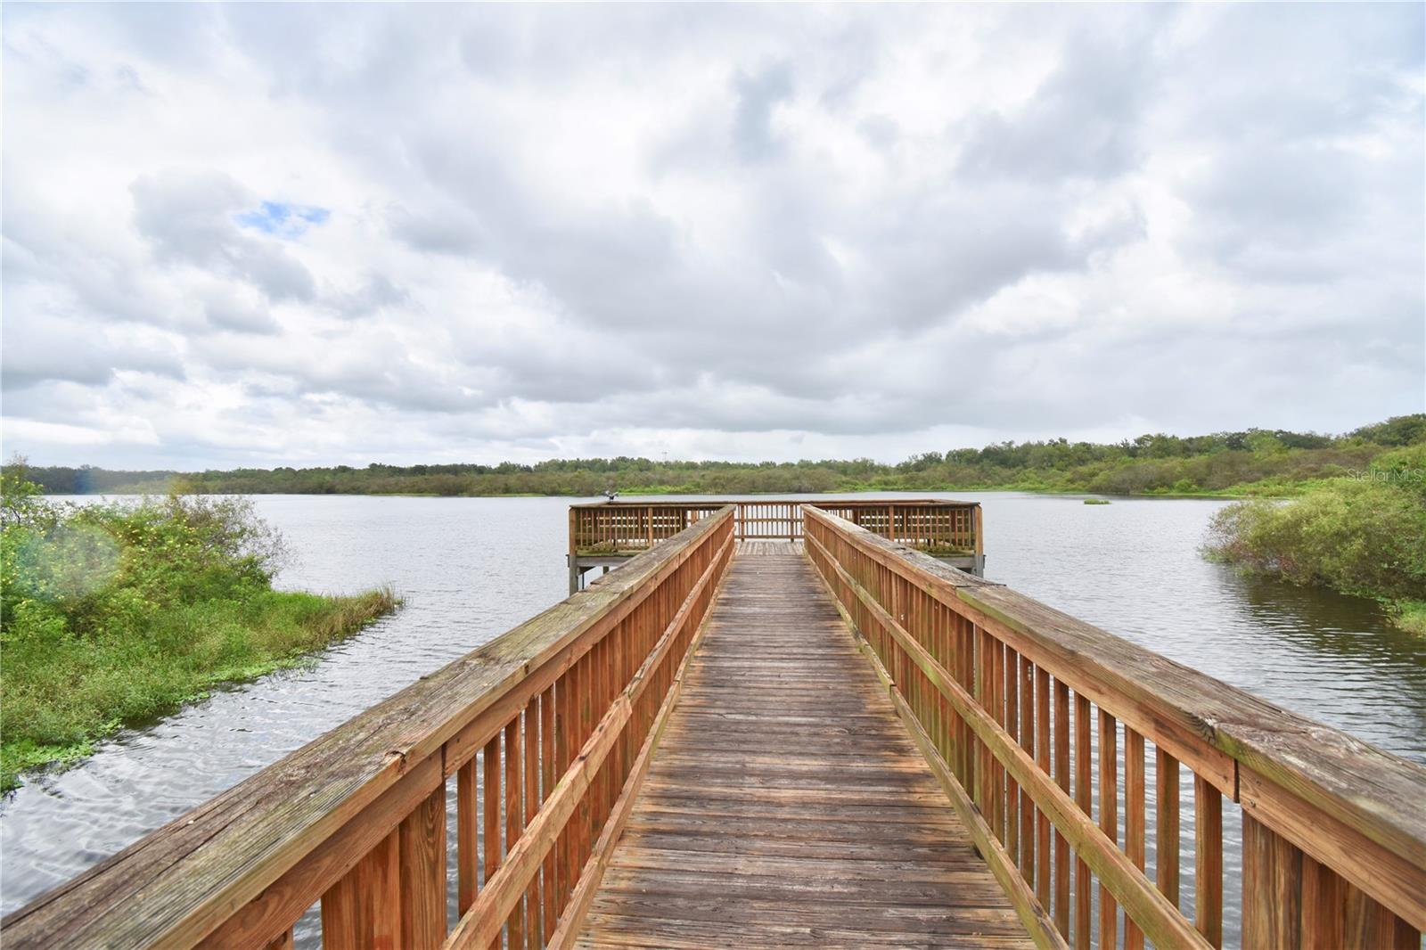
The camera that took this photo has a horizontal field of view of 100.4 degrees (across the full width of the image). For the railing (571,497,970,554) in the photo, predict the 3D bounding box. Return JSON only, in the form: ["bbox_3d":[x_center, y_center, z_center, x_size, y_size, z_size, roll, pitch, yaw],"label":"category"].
[{"bbox_3d":[1.327,1.210,14.190,8.780,1.080,2.890,-1,-1,5],"label":"railing"}]

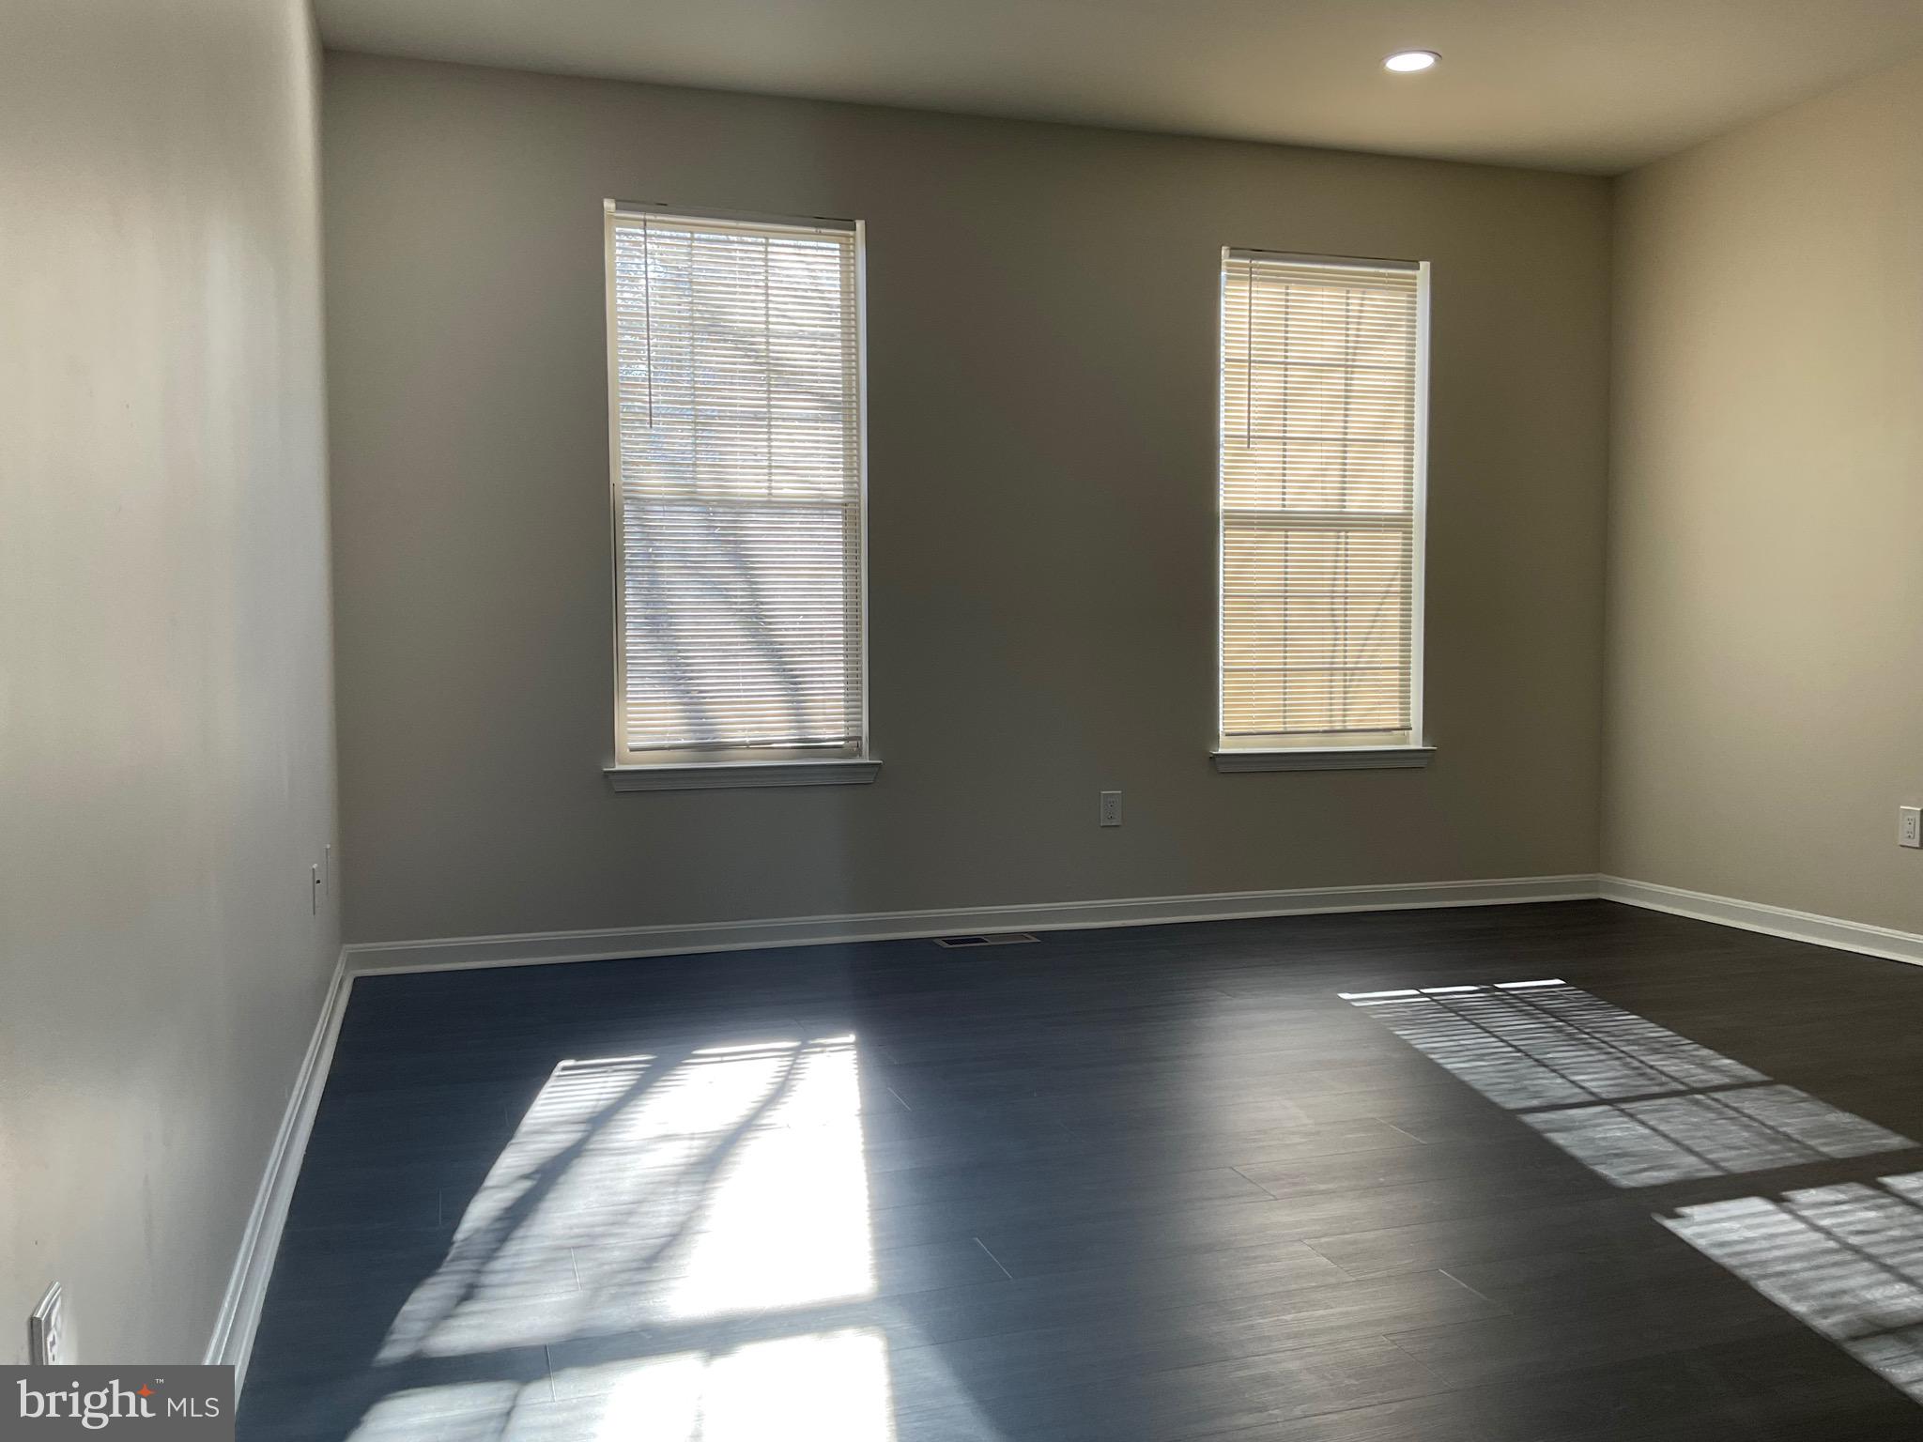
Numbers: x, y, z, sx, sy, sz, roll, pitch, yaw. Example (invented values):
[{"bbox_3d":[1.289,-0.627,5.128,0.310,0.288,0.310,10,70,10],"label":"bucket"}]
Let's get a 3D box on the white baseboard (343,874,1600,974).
[{"bbox_3d":[0.303,0.668,5.455,4.446,0.090,0.025,-1,3,-18],"label":"white baseboard"}]

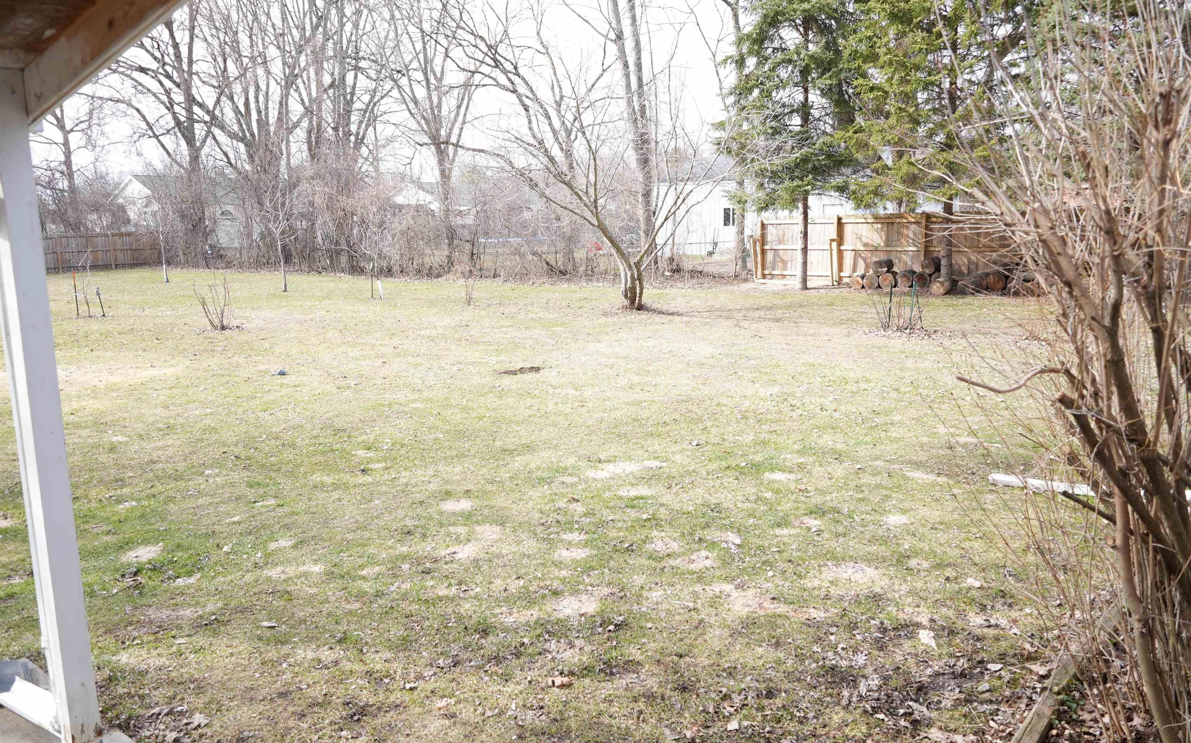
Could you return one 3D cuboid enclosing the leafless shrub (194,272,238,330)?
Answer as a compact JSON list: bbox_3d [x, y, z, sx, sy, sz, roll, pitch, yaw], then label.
[{"bbox_3d":[-7.015,-1.288,17.106,0.794,1.023,0.755,-5,10,-22],"label":"leafless shrub"}]

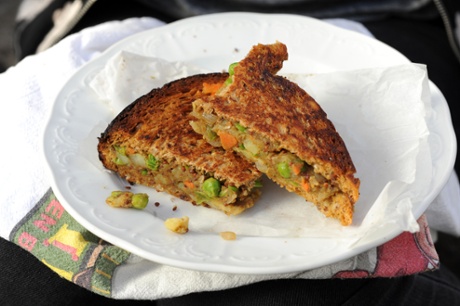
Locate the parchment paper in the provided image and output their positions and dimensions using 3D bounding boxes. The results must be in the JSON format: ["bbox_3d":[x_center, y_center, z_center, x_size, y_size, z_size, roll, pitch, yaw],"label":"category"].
[{"bbox_3d":[0.009,-0.014,0.469,0.220,0.033,0.165,5,41,9],"label":"parchment paper"}]

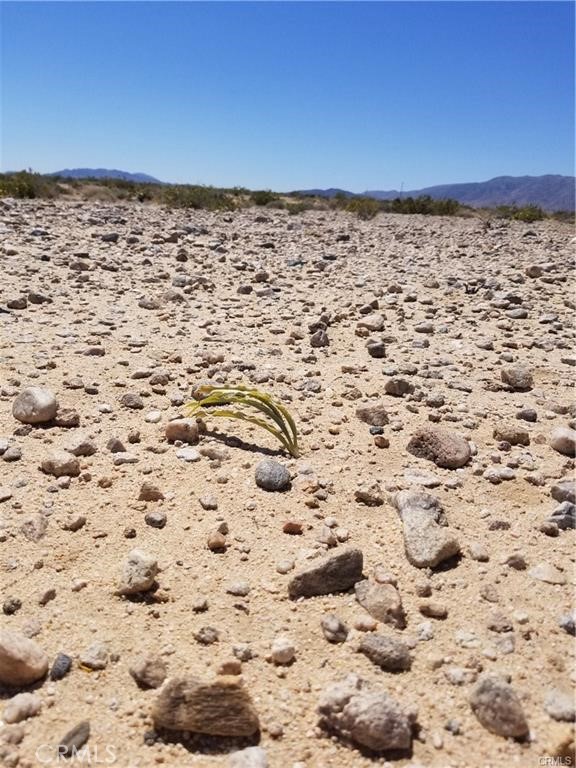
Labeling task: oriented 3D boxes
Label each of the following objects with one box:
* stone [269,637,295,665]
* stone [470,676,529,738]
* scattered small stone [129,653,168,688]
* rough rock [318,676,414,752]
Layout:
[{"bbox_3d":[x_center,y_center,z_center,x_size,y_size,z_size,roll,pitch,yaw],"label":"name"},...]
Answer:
[{"bbox_3d":[-0.005,0.229,0.497,0.021,0.020,0.019,2,18,0],"label":"stone"},{"bbox_3d":[0.165,0.248,0.443,0.035,0.029,0.053,-2,18,-11],"label":"stone"},{"bbox_3d":[-0.150,0.310,0.620,0.037,0.026,0.030,5,18,10],"label":"scattered small stone"},{"bbox_3d":[0.079,0.326,0.577,0.093,0.037,0.070,7,18,14],"label":"rough rock"}]

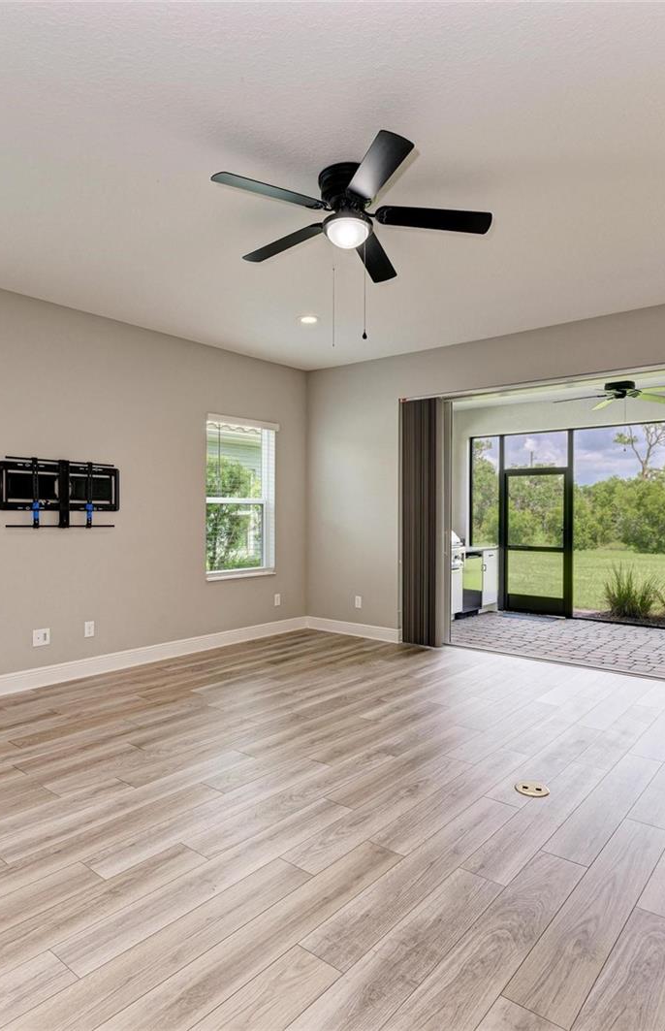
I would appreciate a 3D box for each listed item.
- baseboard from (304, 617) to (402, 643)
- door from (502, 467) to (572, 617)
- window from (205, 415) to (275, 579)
[{"bbox_3d":[0.190,1.192,6.280,1.216,0.135,0.016,0,0,40],"label":"baseboard"},{"bbox_3d":[2.826,0.361,8.368,0.942,2.020,0.050,0,0,40],"label":"door"},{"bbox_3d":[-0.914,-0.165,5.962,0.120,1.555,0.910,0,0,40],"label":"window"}]

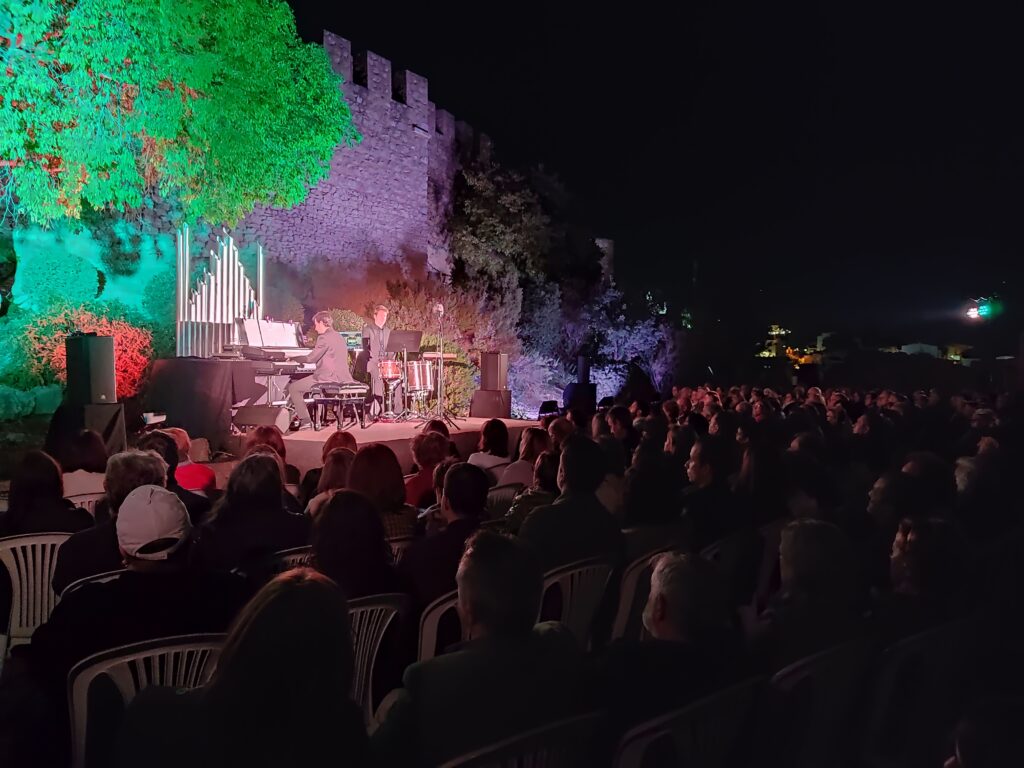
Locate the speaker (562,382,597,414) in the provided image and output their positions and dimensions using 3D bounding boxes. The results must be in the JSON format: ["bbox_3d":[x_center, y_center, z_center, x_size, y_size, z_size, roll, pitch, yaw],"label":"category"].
[{"bbox_3d":[1.110,0.275,12.700,0.450,0.520,0.420,1,1,44],"label":"speaker"}]

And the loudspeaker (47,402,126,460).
[{"bbox_3d":[-3.690,0.370,6.680,0.500,0.460,0.450,0,1,26],"label":"loudspeaker"}]

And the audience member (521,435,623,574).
[{"bbox_3d":[0.140,0.885,3.360,0.740,1.350,0.540,1,1,43],"label":"audience member"}]

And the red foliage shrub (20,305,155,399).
[{"bbox_3d":[-4.950,-0.350,9.000,1.450,1.100,1.200,0,0,-28],"label":"red foliage shrub"}]

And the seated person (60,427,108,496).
[{"bbox_3d":[-2.480,0.880,4.500,0.500,1.220,0.750,0,0,-20],"label":"seated person"}]

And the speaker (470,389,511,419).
[{"bbox_3d":[-0.314,0.305,11.450,0.520,0.420,0.460,1,1,30],"label":"speaker"}]

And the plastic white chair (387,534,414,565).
[{"bbox_3d":[-0.655,1.150,3.880,0.540,0.820,0.550,-1,1,-30],"label":"plastic white chair"}]

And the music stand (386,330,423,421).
[{"bbox_3d":[-1.570,-0.130,11.100,0.520,1.300,0.480,0,0,-28],"label":"music stand"}]

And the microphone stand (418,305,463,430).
[{"bbox_3d":[-0.940,-0.255,10.200,0.540,1.600,0.540,-1,1,-45],"label":"microphone stand"}]

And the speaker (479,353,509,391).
[{"bbox_3d":[-0.253,-0.185,11.400,0.310,0.560,0.320,1,1,30],"label":"speaker"}]

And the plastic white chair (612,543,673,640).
[{"bbox_3d":[0.420,1.155,3.400,0.550,0.820,0.540,1,1,40],"label":"plastic white chair"}]

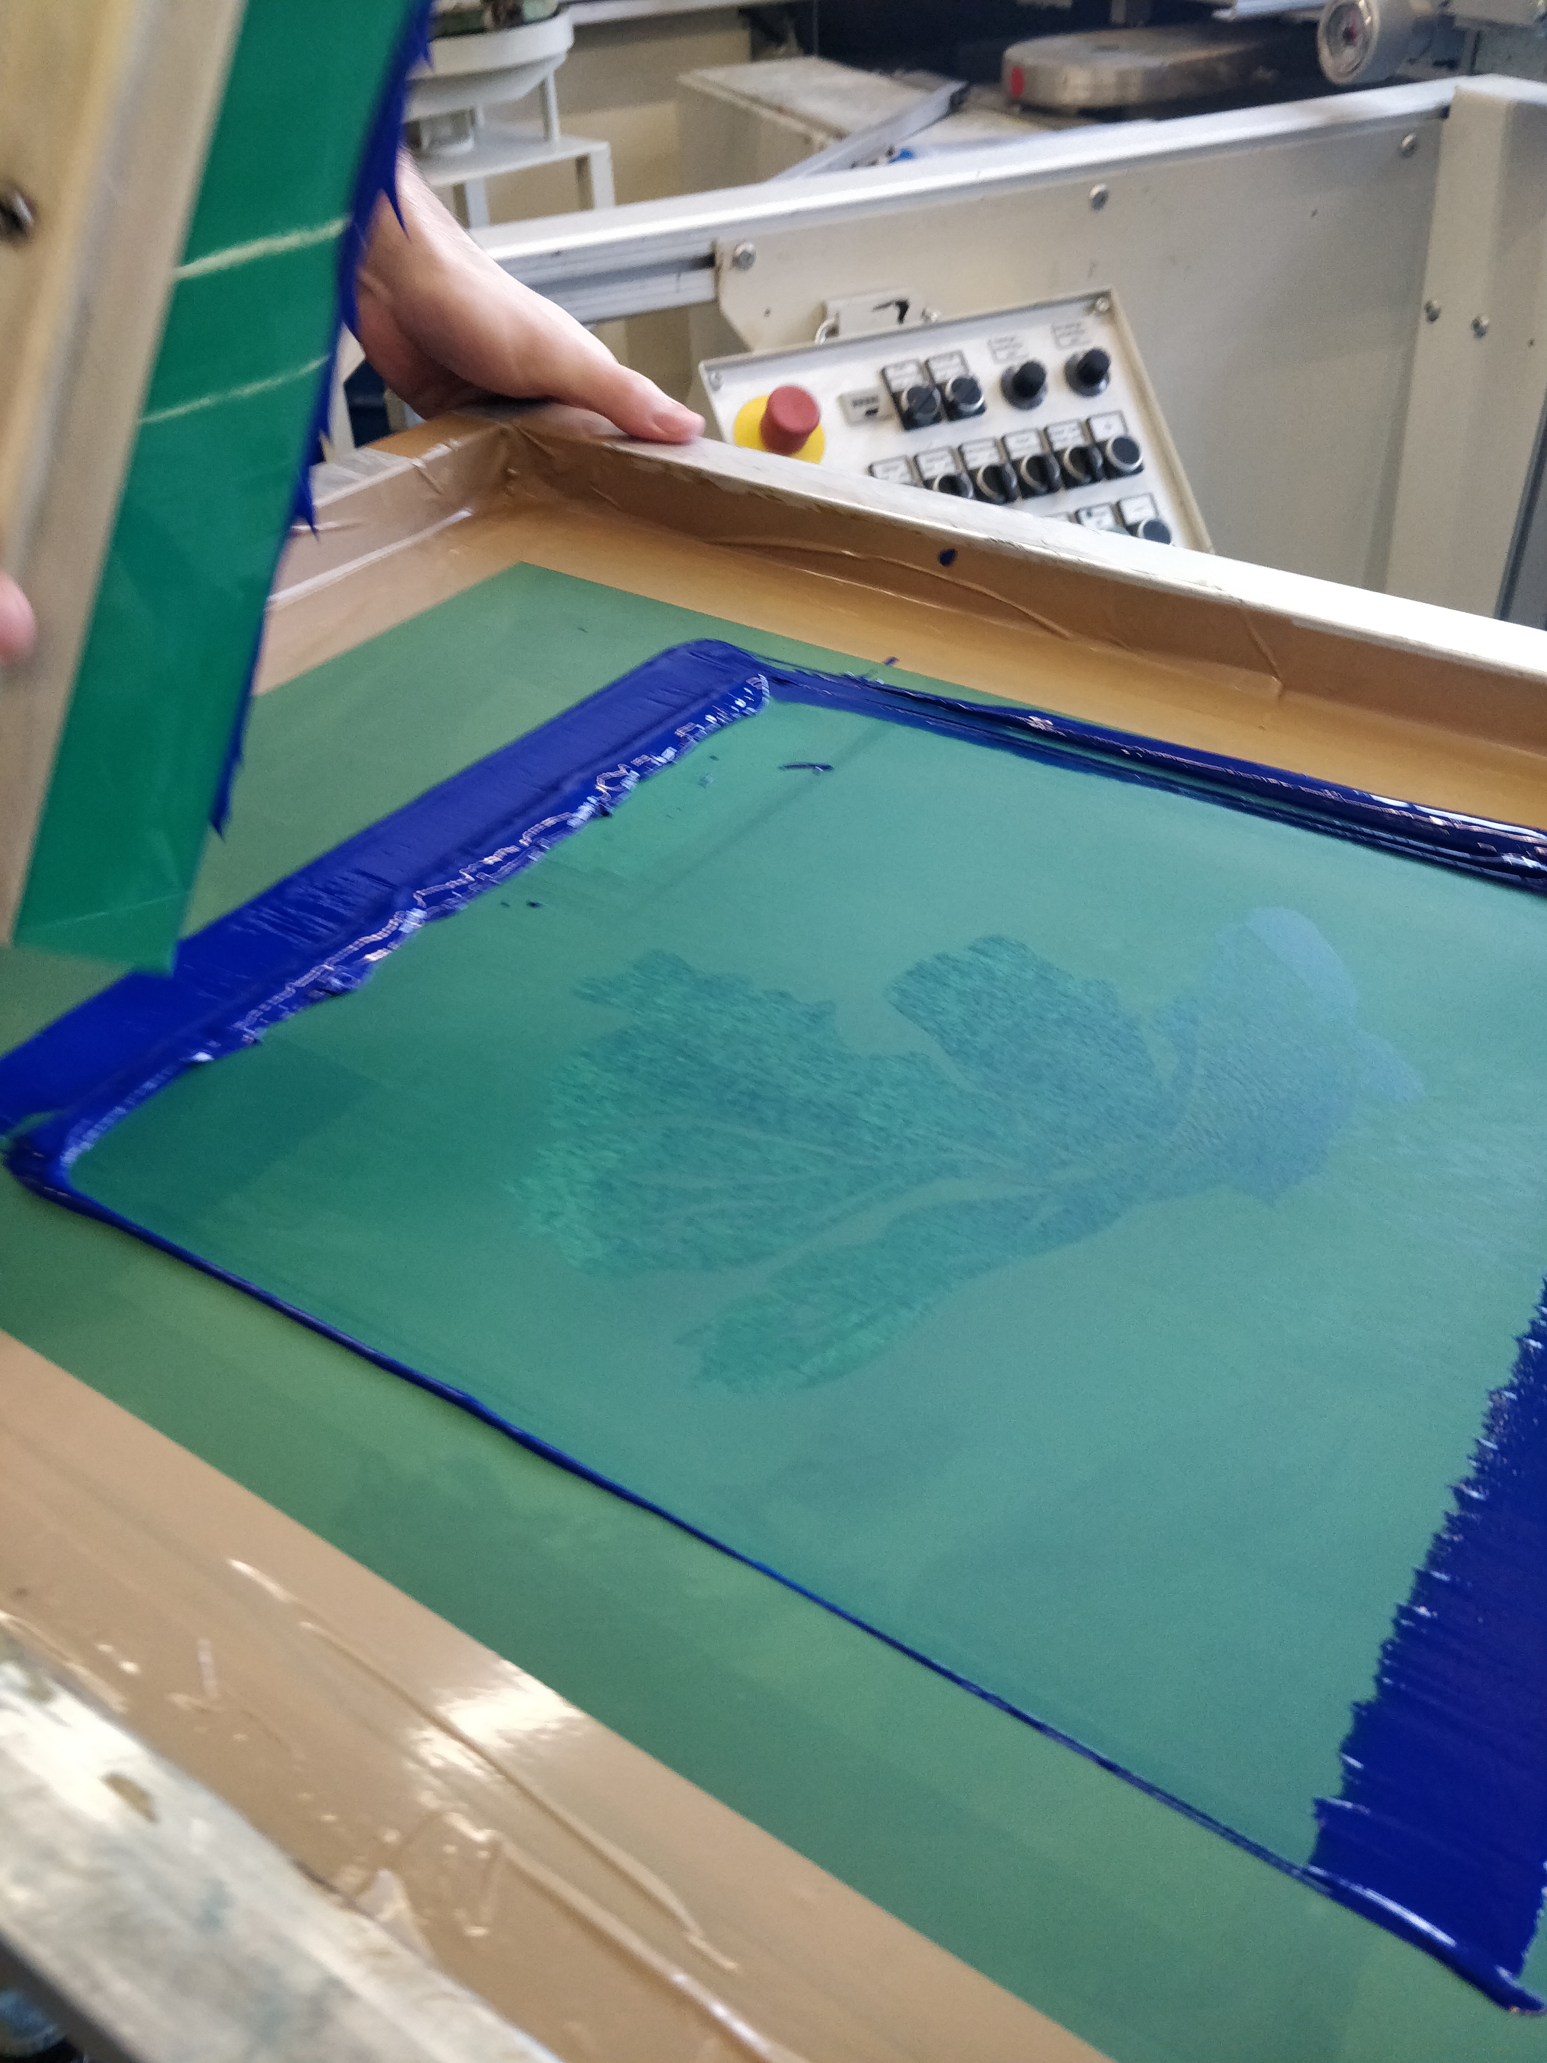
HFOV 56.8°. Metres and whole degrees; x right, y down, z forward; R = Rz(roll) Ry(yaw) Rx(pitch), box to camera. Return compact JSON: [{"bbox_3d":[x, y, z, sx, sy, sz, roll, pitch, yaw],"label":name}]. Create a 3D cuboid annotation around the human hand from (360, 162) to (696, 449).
[{"bbox_3d":[-0.096,-0.259,0.540,0.160,0.085,0.105,40,25,6],"label":"human hand"}]

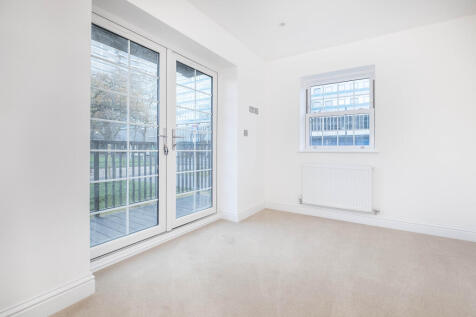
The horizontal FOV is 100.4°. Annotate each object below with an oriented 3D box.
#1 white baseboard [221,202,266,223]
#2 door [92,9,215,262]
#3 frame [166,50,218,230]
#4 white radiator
[{"bbox_3d":[0.102,0.806,3.107,0.250,0.120,0.862,2,3,35],"label":"white baseboard"},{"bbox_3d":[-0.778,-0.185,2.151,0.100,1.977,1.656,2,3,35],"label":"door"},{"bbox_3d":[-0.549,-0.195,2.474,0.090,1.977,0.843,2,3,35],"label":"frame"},{"bbox_3d":[1.379,0.393,2.815,0.891,0.613,0.100,2,2,31],"label":"white radiator"}]

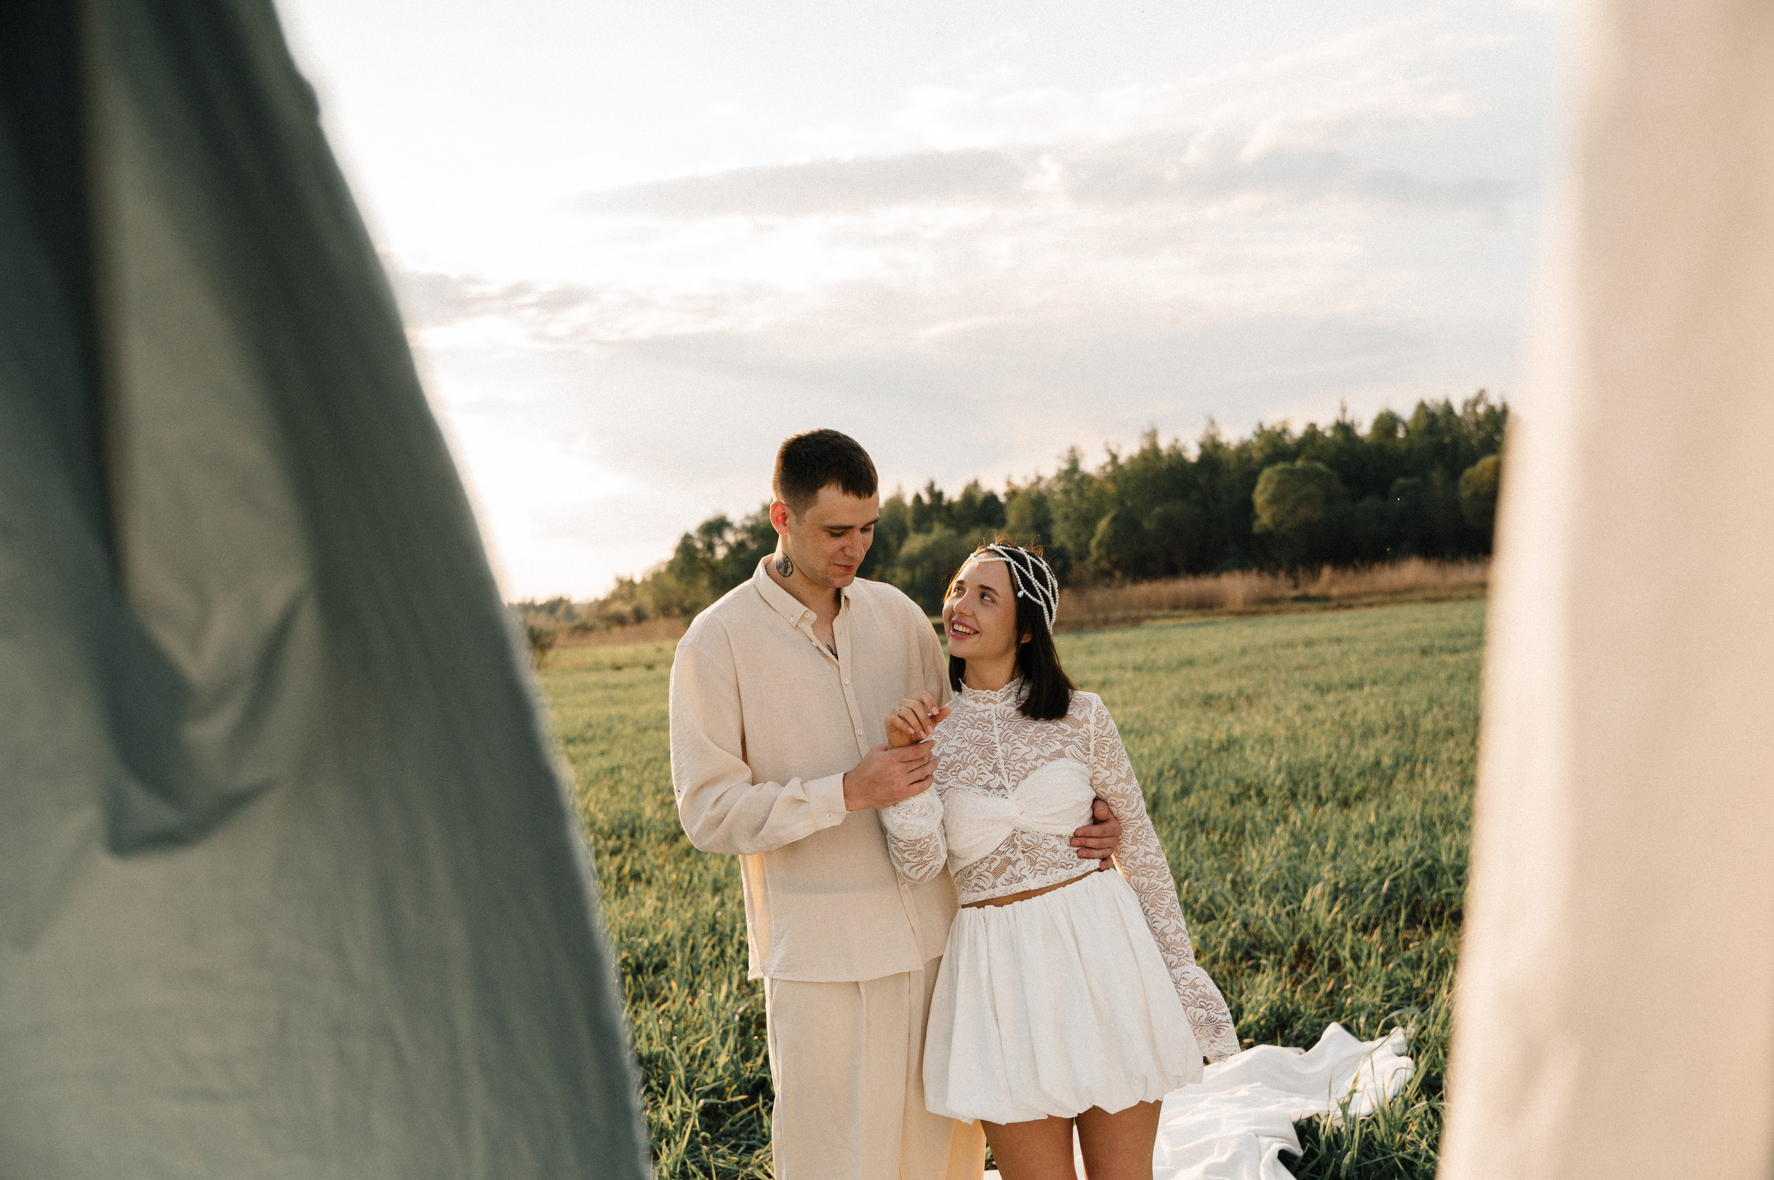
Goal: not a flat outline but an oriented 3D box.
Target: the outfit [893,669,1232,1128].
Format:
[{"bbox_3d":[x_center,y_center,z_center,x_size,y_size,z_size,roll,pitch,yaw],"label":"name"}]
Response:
[{"bbox_3d":[0.303,0.544,3.000,0.580,0.770,0.380,-4,-1,16],"label":"outfit"}]

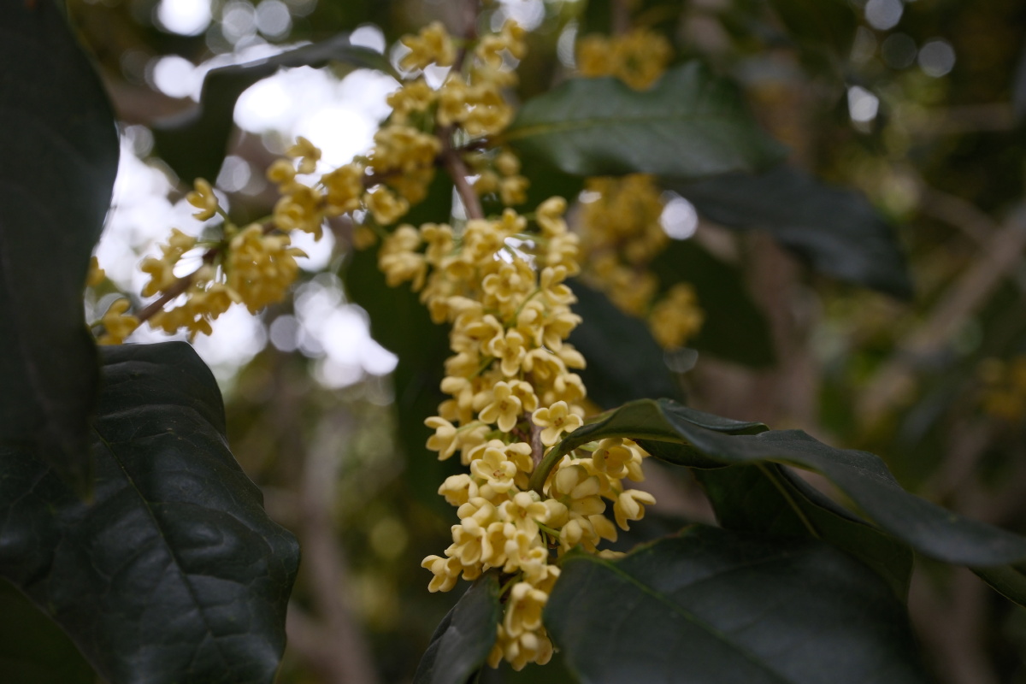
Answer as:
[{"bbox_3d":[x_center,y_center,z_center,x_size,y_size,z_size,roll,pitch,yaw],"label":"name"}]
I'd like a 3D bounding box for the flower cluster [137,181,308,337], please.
[{"bbox_3d":[-0.073,-0.020,0.320,0.040,0.037,0.036,0,-12,0],"label":"flower cluster"}]

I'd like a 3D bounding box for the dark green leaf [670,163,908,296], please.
[{"bbox_3d":[0.091,-0.036,0.420,0.085,0.033,0.016,23,-41,-2],"label":"dark green leaf"}]

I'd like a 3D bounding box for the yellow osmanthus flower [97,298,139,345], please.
[{"bbox_3d":[-0.099,-0.005,0.320,0.009,0.011,0.009,-11,-16,43],"label":"yellow osmanthus flower"}]

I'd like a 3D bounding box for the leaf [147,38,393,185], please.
[{"bbox_3d":[-0.063,-0.062,0.340,0.063,0.034,0.036,0,-12,0],"label":"leaf"}]

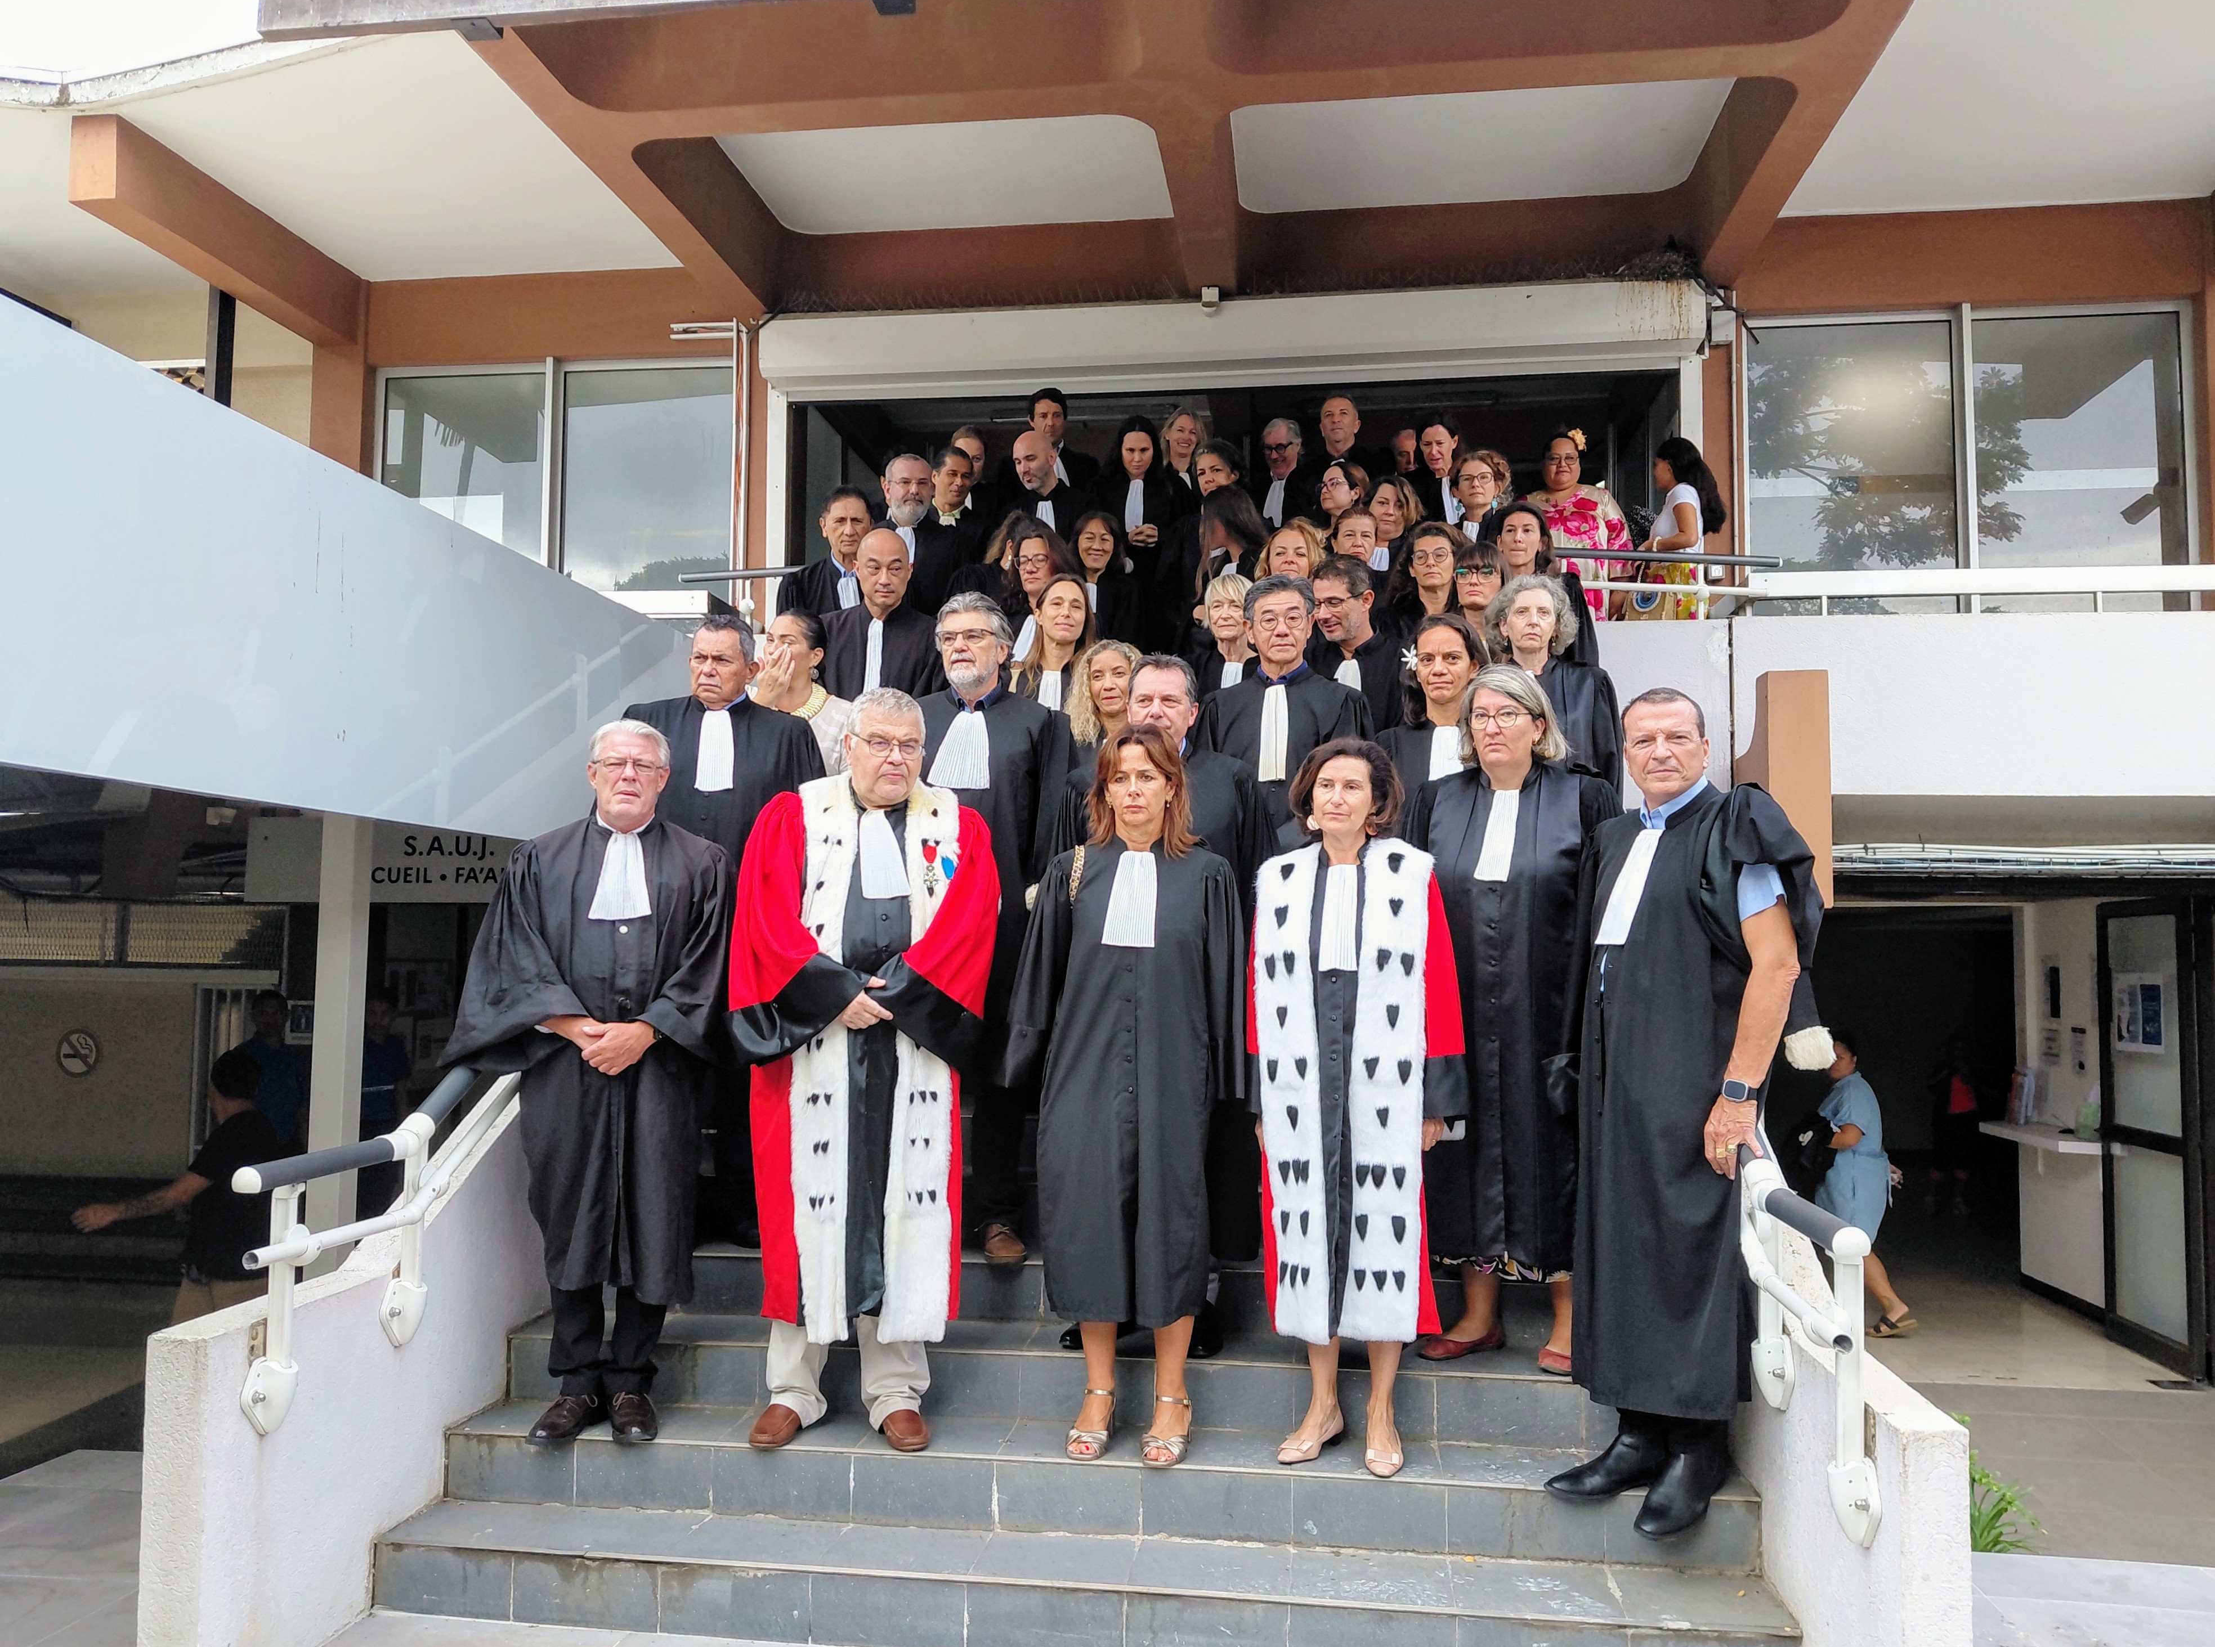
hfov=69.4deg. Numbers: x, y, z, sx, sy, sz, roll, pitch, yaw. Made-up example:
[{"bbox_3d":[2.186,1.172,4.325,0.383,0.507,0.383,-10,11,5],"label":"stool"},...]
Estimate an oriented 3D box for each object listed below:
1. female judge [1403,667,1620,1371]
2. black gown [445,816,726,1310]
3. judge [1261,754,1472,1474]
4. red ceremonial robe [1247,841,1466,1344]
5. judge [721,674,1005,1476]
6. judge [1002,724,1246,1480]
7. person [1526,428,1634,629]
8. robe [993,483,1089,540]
[{"bbox_3d":[0.997,0.455,3.963,0.540,1.699,0.380,-1,-4,22],"label":"female judge"},{"bbox_3d":[-1.241,0.561,3.886,0.650,1.170,0.430,1,-3,-9],"label":"black gown"},{"bbox_3d":[0.576,0.623,3.686,0.490,1.633,0.340,-1,-4,16],"label":"judge"},{"bbox_3d":[0.576,0.597,3.688,0.490,1.120,0.330,-1,-4,16],"label":"red ceremonial robe"},{"bbox_3d":[-0.581,0.558,3.825,0.640,1.769,0.420,1,-3,-9],"label":"judge"},{"bbox_3d":[0.044,0.604,3.701,0.550,1.670,0.350,0,-3,3],"label":"judge"},{"bbox_3d":[2.002,-0.896,6.894,0.560,1.620,0.380,0,-3,16],"label":"person"},{"bbox_3d":[-0.261,-0.757,6.295,0.580,1.180,0.380,0,-3,7],"label":"robe"}]

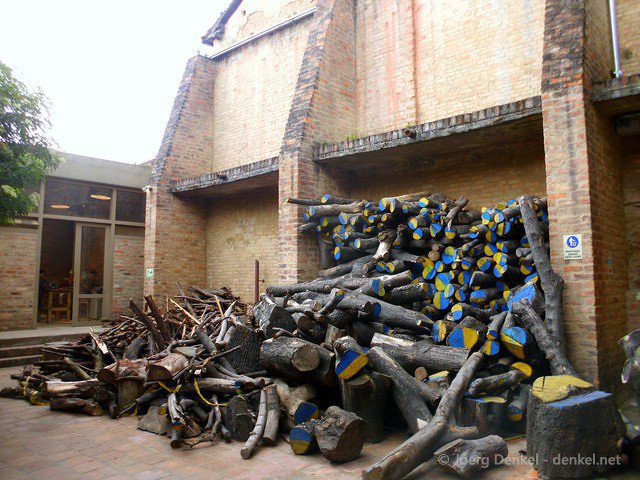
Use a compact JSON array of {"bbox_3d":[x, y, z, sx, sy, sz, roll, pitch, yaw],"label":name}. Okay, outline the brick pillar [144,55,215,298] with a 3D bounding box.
[{"bbox_3d":[-3.845,-1.402,14.269,0.515,7.690,1.740,-4,-6,42],"label":"brick pillar"}]

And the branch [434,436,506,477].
[{"bbox_3d":[1.196,1.686,4.098,0.500,0.215,0.270,1,-5,-20],"label":"branch"}]

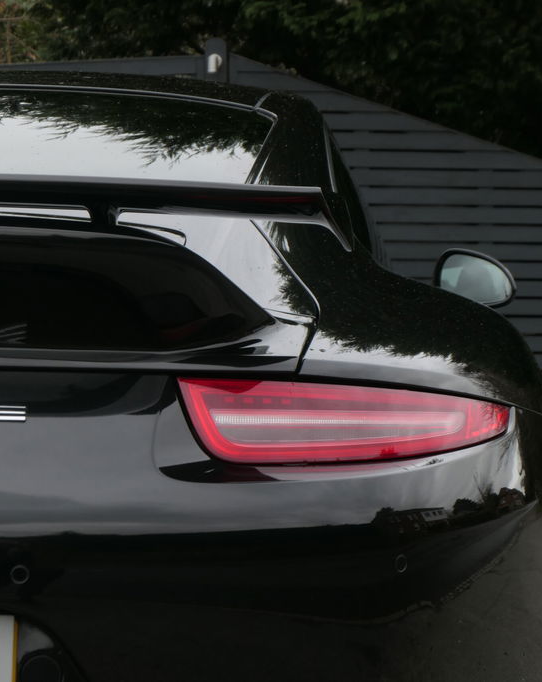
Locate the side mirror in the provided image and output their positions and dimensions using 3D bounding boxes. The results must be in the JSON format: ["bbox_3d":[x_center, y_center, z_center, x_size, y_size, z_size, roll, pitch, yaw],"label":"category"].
[{"bbox_3d":[0.438,-0.129,4.820,0.195,0.142,0.120,1,1,7],"label":"side mirror"}]

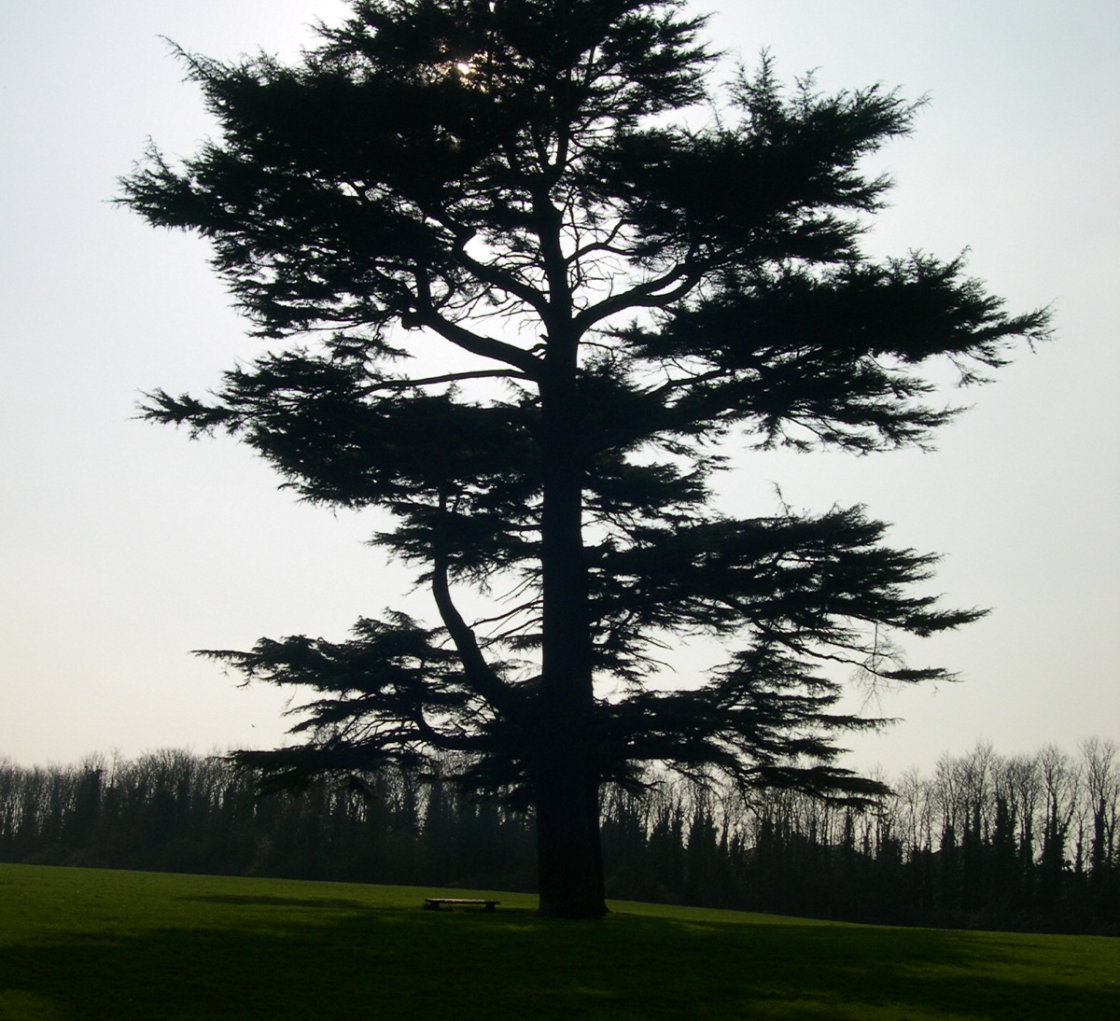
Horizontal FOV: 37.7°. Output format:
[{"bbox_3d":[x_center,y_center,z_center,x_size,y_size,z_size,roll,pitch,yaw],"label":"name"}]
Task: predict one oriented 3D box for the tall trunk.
[{"bbox_3d":[0.226,2.931,44.030,1.750,15.348,1.750,-1,-11,0],"label":"tall trunk"}]

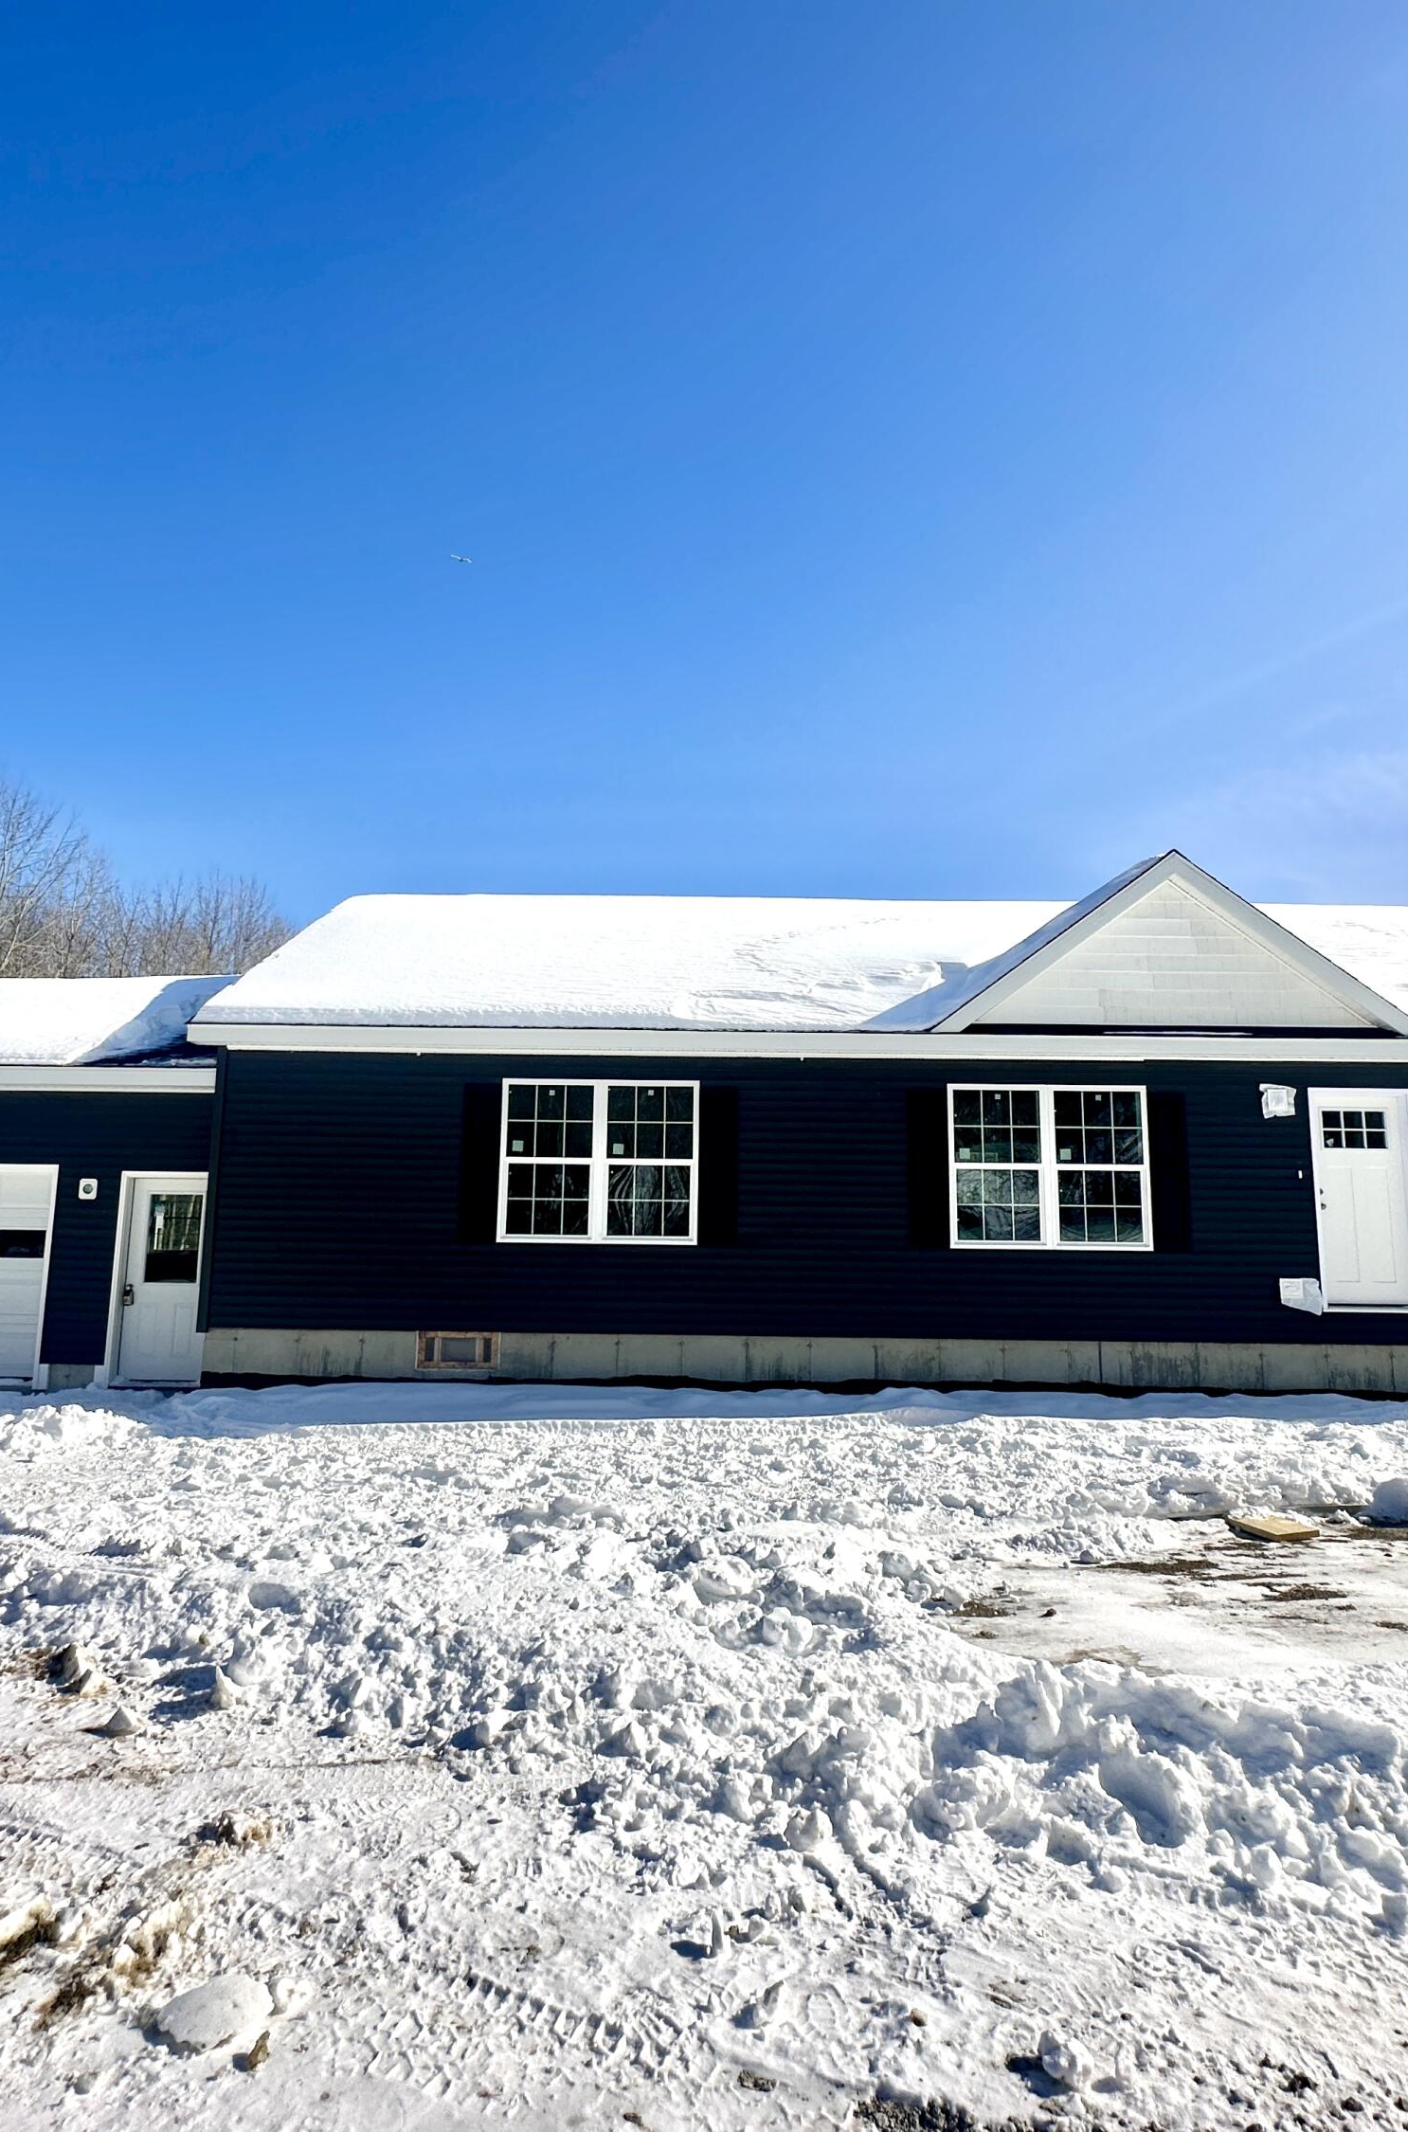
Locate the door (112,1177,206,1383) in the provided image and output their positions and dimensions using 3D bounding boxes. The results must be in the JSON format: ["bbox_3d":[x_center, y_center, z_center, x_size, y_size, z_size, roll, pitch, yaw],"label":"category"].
[{"bbox_3d":[-5.446,2.180,11.719,0.940,2.060,0.080,1,-8,1],"label":"door"}]

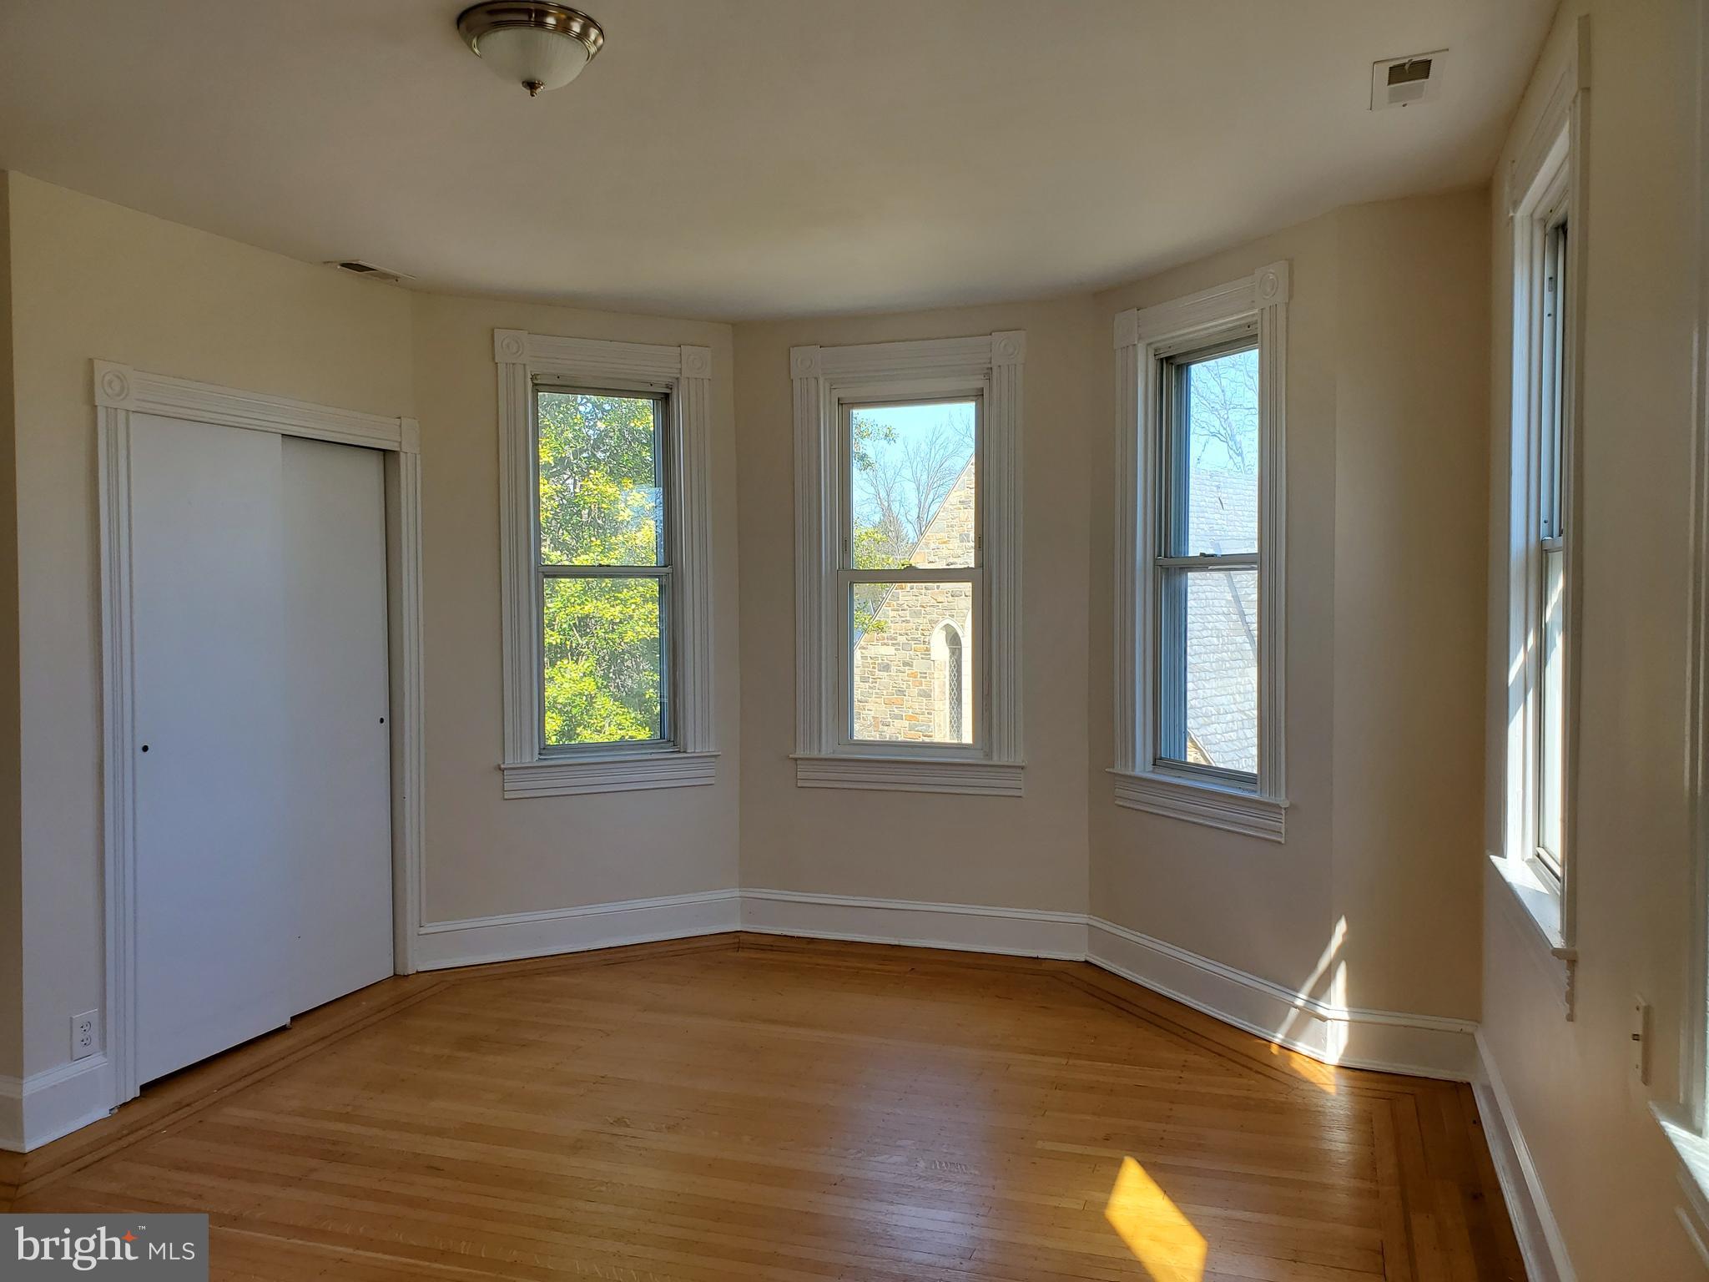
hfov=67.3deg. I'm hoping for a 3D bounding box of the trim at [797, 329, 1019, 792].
[{"bbox_3d":[0.217,-0.303,5.203,0.978,1.817,0.120,0,2,20],"label":"trim"}]

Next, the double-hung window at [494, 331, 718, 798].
[{"bbox_3d":[-0.997,-0.294,5.234,0.900,1.817,0.130,-2,2,-25],"label":"double-hung window"}]

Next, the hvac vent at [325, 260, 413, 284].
[{"bbox_3d":[-1.699,-1.289,4.516,0.148,0.020,0.295,0,2,20],"label":"hvac vent"}]

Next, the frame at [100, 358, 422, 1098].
[{"bbox_3d":[-1.932,0.242,4.280,0.110,2.116,1.354,0,2,21],"label":"frame"}]

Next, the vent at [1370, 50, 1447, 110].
[{"bbox_3d":[1.253,-1.256,2.908,0.148,0.020,0.300,0,2,20],"label":"vent"}]

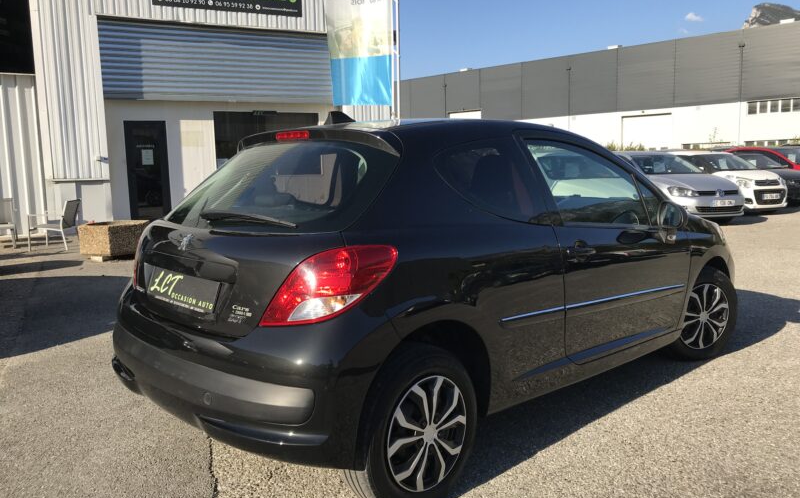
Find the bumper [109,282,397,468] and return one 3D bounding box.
[{"bbox_3d":[-0.748,0.407,2.541,0.430,0.490,1.700,-7,9,-44],"label":"bumper"}]

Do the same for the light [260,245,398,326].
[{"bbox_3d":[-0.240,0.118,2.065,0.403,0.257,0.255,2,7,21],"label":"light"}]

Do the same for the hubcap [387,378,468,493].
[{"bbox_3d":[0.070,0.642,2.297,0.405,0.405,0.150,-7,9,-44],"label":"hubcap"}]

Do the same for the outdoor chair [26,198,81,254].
[{"bbox_3d":[-6.054,-0.423,11.332,0.660,0.860,0.570,-1,7,-4],"label":"outdoor chair"}]

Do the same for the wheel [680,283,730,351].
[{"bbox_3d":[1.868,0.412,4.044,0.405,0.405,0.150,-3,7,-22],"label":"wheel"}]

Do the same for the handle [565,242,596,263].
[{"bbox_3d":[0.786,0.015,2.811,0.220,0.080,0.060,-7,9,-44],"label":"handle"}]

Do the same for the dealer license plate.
[{"bbox_3d":[-0.822,0.148,2.441,0.520,0.112,0.020,6,-7,45],"label":"dealer license plate"}]

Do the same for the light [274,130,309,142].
[{"bbox_3d":[-0.448,-0.479,2.741,0.035,0.036,0.245,-7,9,-44],"label":"light"}]

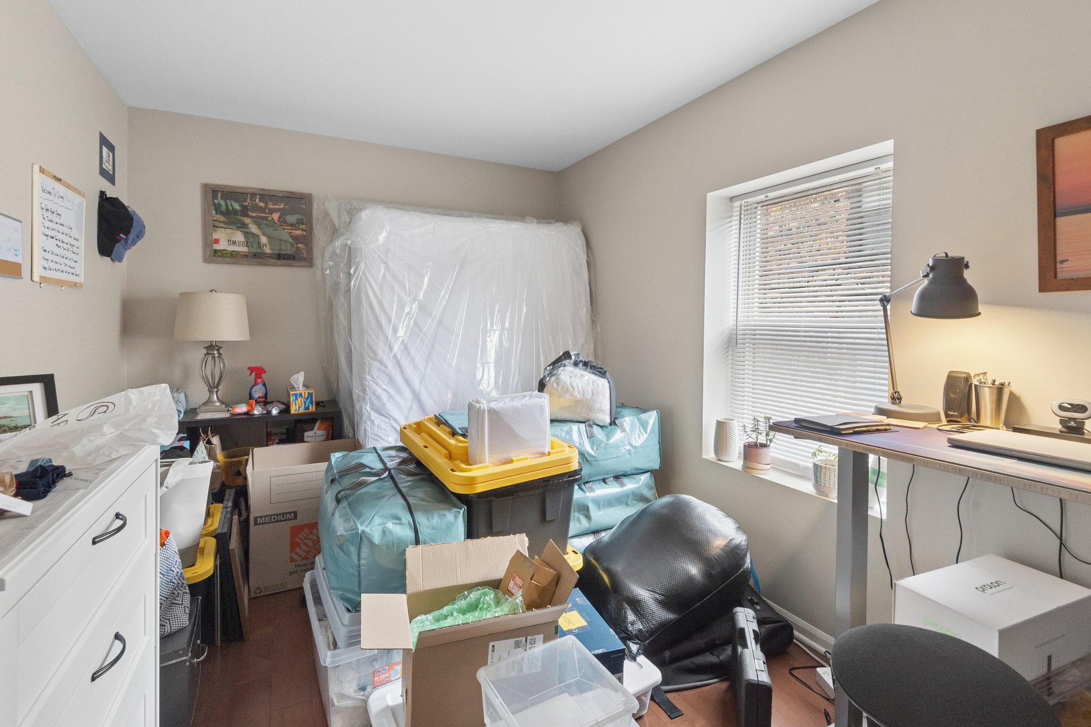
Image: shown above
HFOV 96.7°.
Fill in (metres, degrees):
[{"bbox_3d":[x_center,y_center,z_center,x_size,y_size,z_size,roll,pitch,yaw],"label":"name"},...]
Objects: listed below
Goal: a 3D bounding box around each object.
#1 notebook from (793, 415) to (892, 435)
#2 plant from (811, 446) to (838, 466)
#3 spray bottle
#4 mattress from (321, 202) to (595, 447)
[{"bbox_3d":[0.807,0.163,1.310,0.180,0.030,0.135,-1,4,-25],"label":"notebook"},{"bbox_3d":[1.140,0.372,1.961,0.115,0.088,0.115,-2,5,-27],"label":"plant"},{"bbox_3d":[-1.662,0.128,2.805,0.105,0.235,0.060,-2,5,-27],"label":"spray bottle"},{"bbox_3d":[-0.433,0.035,3.150,1.530,1.960,0.290,-2,1,-26],"label":"mattress"}]

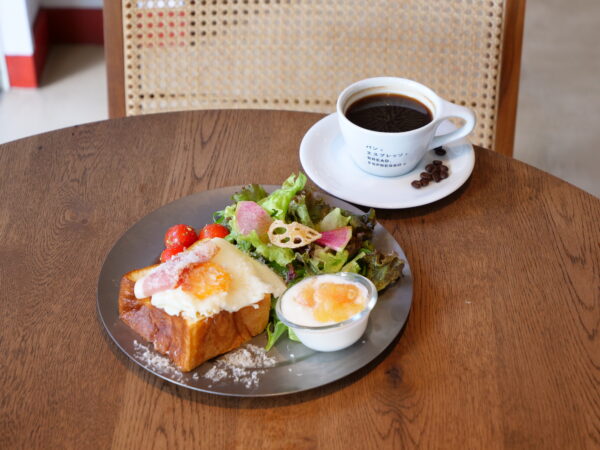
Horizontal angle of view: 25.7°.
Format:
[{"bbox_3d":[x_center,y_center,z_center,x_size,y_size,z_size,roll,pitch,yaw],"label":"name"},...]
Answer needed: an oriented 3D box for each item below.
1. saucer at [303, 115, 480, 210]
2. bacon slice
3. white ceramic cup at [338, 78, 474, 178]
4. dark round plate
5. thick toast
[{"bbox_3d":[0.078,-0.055,1.179,0.155,0.020,0.155,1,40,0],"label":"saucer"},{"bbox_3d":[-0.091,0.035,0.997,0.080,0.012,0.026,-32,49,-33],"label":"bacon slice"},{"bbox_3d":[0.093,-0.081,1.160,0.121,0.061,0.087,-3,40,-4],"label":"white ceramic cup"},{"bbox_3d":[-0.034,0.051,1.051,0.248,0.018,0.248,0,40,0],"label":"dark round plate"},{"bbox_3d":[-0.079,0.059,1.011,0.077,0.049,0.083,-27,47,-29],"label":"thick toast"}]

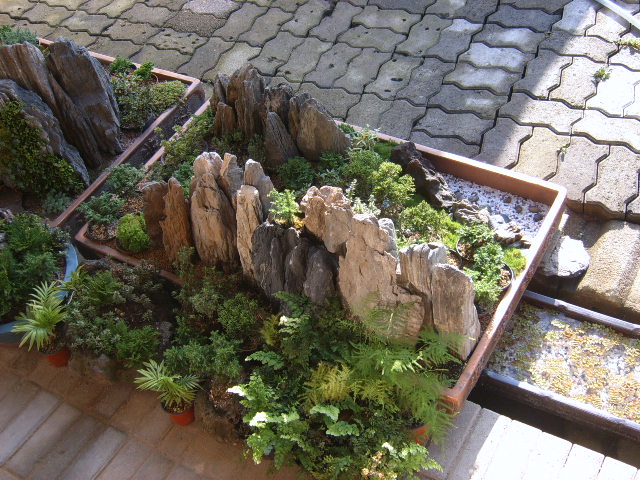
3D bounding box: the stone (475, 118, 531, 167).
[{"bbox_3d":[0.517,-0.241,2.392,0.131,0.060,0.238,17,54,27],"label":"stone"}]

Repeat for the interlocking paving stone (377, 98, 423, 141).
[{"bbox_3d":[0.231,-0.322,2.515,0.132,0.063,0.236,17,55,26],"label":"interlocking paving stone"}]

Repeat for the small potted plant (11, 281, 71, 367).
[{"bbox_3d":[-0.692,0.218,2.074,0.170,0.222,0.162,-36,50,-19],"label":"small potted plant"}]

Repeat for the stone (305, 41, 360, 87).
[{"bbox_3d":[0.051,-0.566,2.803,0.131,0.060,0.238,17,54,27],"label":"stone"}]

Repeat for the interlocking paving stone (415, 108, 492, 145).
[{"bbox_3d":[0.403,-0.320,2.492,0.238,0.060,0.131,17,54,27],"label":"interlocking paving stone"}]

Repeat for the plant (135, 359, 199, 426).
[{"bbox_3d":[-0.330,0.357,1.891,0.138,0.165,0.118,-31,49,-14],"label":"plant"}]

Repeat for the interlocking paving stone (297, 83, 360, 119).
[{"bbox_3d":[0.019,-0.425,2.656,0.236,0.063,0.132,17,55,26],"label":"interlocking paving stone"}]

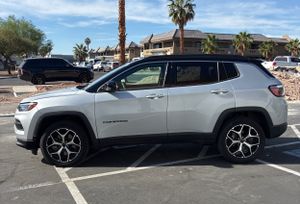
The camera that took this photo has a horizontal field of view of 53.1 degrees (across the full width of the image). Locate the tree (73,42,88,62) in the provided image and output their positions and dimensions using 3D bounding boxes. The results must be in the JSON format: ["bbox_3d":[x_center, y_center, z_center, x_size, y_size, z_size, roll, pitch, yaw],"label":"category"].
[{"bbox_3d":[-13.585,-8.895,59.333,3.100,5.040,3.100,0,8,0],"label":"tree"}]

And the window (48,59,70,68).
[{"bbox_3d":[-6.171,-2.591,20.298,1.240,0.570,0.100,-5,9,-30],"label":"window"}]

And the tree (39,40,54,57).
[{"bbox_3d":[-20.281,-9.160,59.292,3.200,5.660,3.200,0,8,0],"label":"tree"}]

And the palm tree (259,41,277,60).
[{"bbox_3d":[19.998,-7.956,51.415,3.120,4.880,3.120,0,8,0],"label":"palm tree"}]

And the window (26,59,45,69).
[{"bbox_3d":[-7.497,-2.493,19.525,1.150,0.550,0.100,-5,9,-30],"label":"window"}]

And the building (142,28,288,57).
[{"bbox_3d":[14.041,-10.911,64.584,30.000,7.300,14.600,-4,9,-28],"label":"building"}]

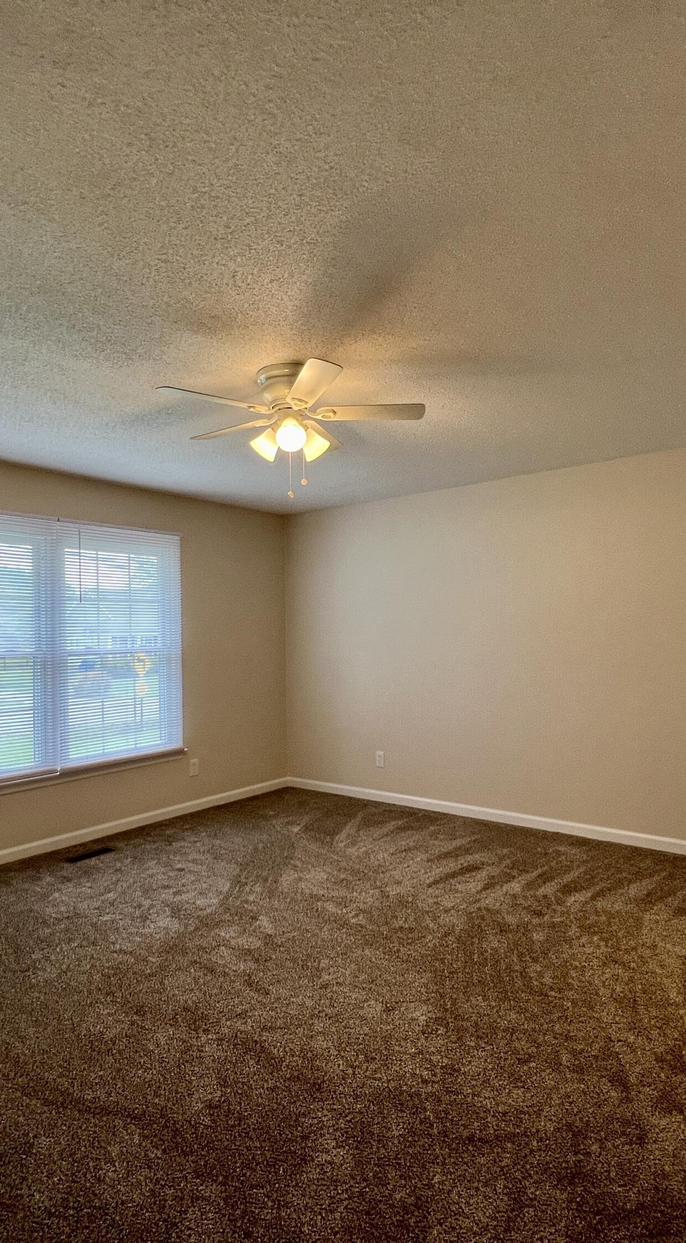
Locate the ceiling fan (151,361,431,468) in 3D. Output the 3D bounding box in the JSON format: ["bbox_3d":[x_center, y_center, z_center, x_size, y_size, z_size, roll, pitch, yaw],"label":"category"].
[{"bbox_3d":[-0.221,-0.810,2.530,1.080,0.390,1.070,-1,-2,-19],"label":"ceiling fan"}]

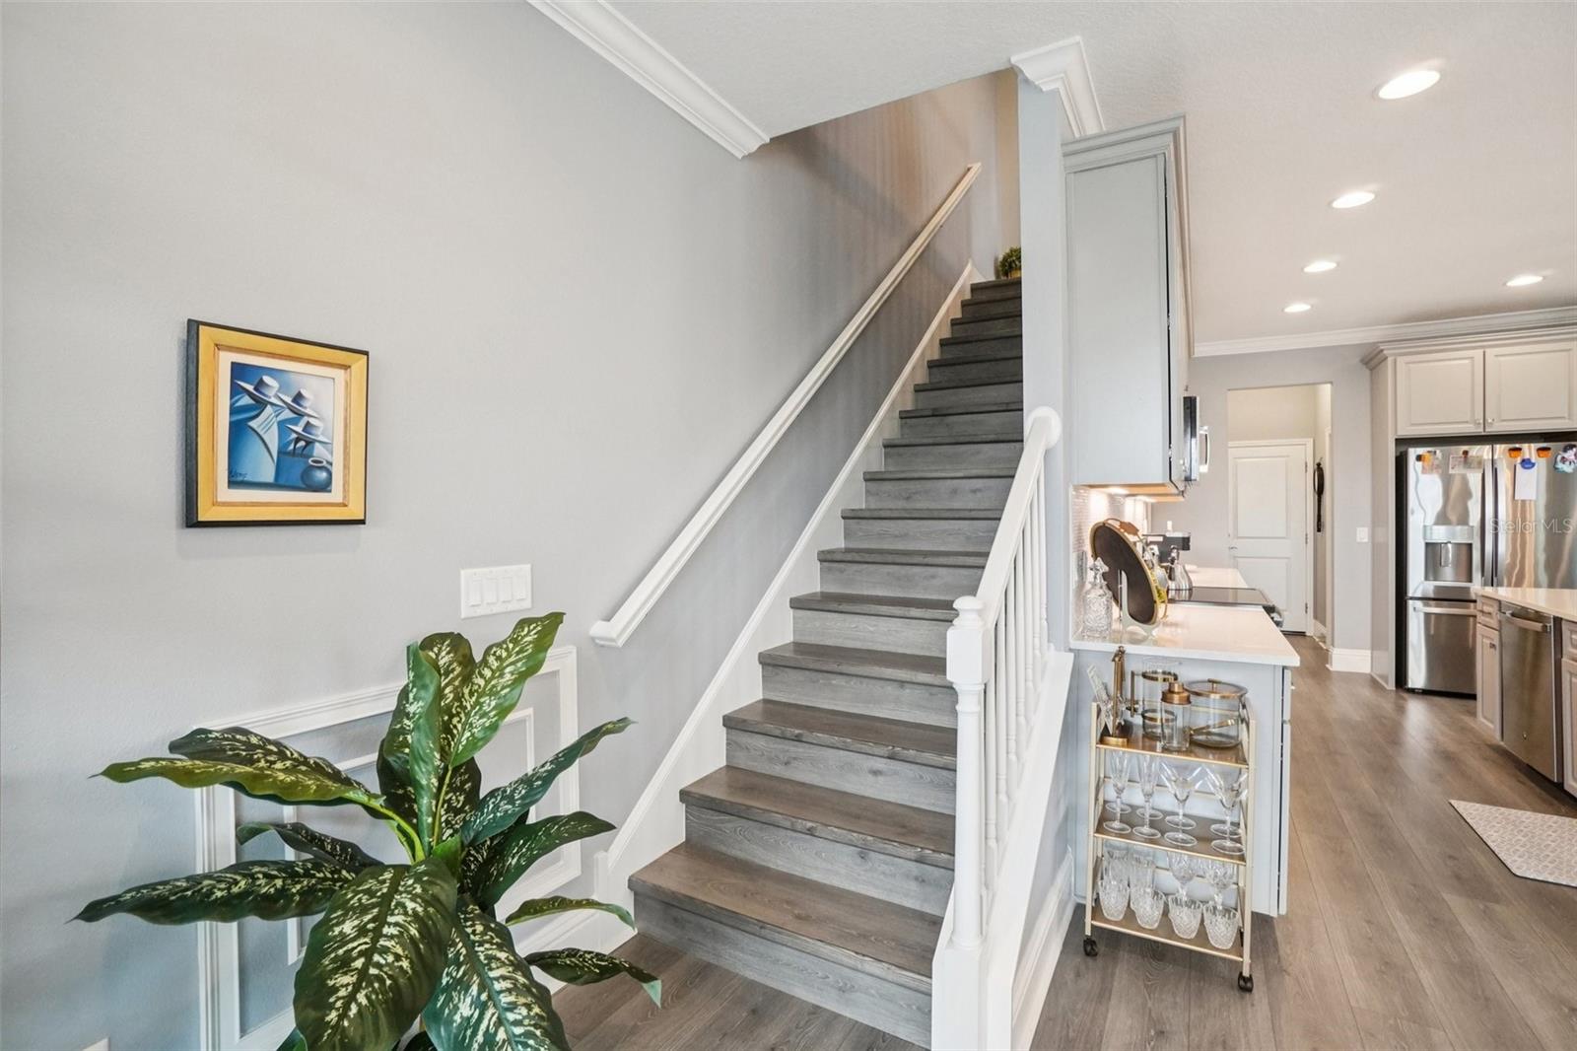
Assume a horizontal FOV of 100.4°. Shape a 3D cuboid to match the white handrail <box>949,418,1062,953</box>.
[{"bbox_3d":[0.620,0.302,1.829,0.110,1.340,0.740,1,2,30],"label":"white handrail"}]

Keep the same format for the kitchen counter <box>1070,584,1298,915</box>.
[{"bbox_3d":[1.605,0.851,2.674,0.640,0.914,1.320,0,1,32],"label":"kitchen counter"}]

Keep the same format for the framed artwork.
[{"bbox_3d":[-1.014,-0.189,1.332,0.030,0.380,0.305,1,2,32],"label":"framed artwork"}]

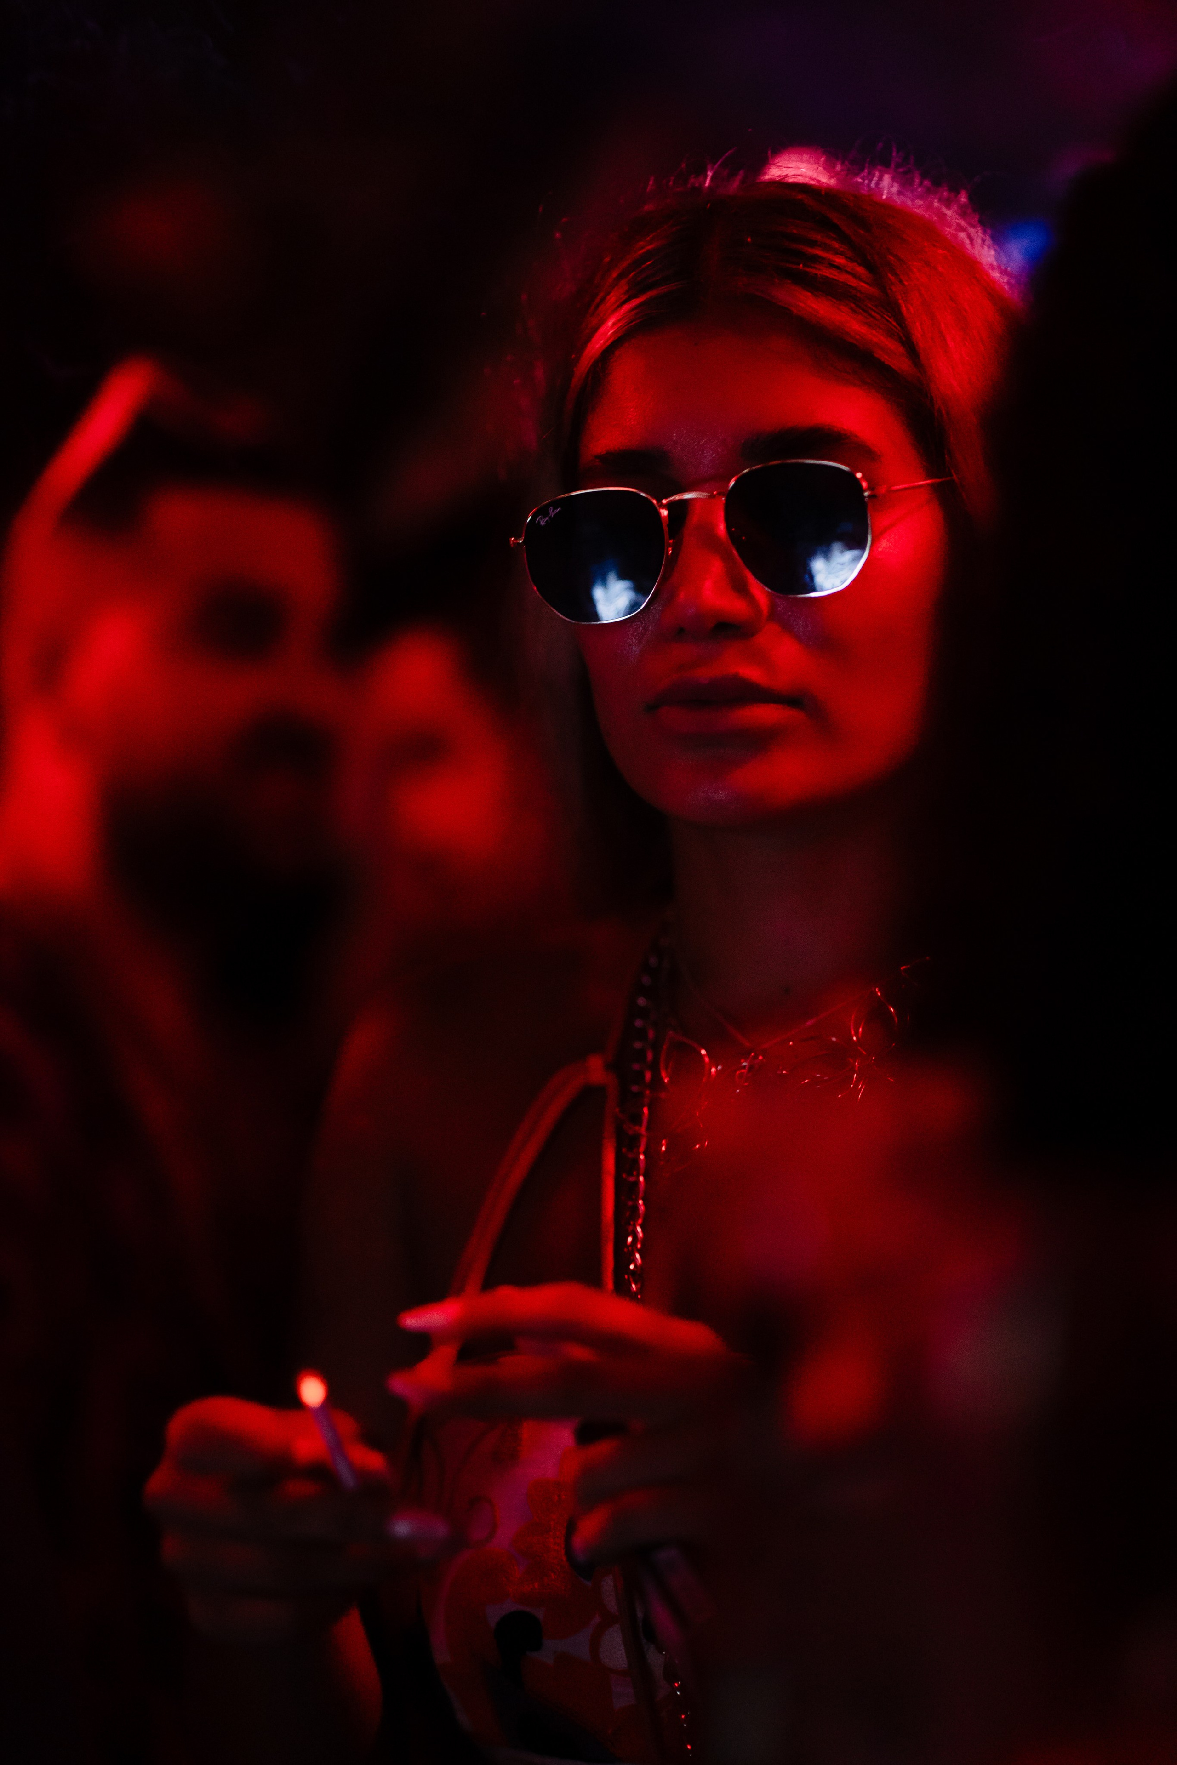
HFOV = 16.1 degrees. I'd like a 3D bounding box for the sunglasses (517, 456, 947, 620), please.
[{"bbox_3d":[0.060,-0.123,1.456,0.137,0.047,0.140,-5,6,21],"label":"sunglasses"}]

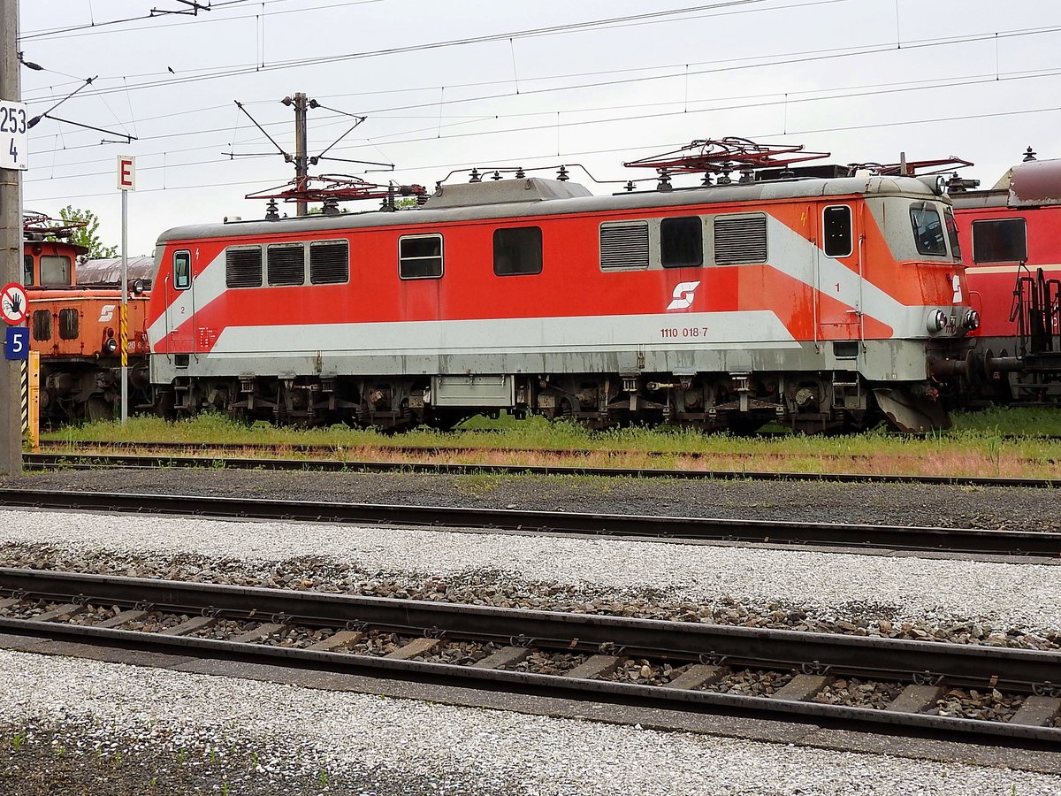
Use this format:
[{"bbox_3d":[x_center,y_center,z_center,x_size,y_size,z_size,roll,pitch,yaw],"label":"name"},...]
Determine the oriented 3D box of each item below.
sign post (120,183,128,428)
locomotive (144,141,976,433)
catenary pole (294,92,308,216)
[{"bbox_3d":[-7.653,-1.708,26.000,0.100,4.633,0.100,0,2,27],"label":"sign post"},{"bbox_3d":[-0.418,-1.885,26.505,17.860,4.900,2.950,0,2,27],"label":"locomotive"},{"bbox_3d":[-5.511,-3.418,33.620,0.270,7.986,0.270,0,2,27],"label":"catenary pole"}]

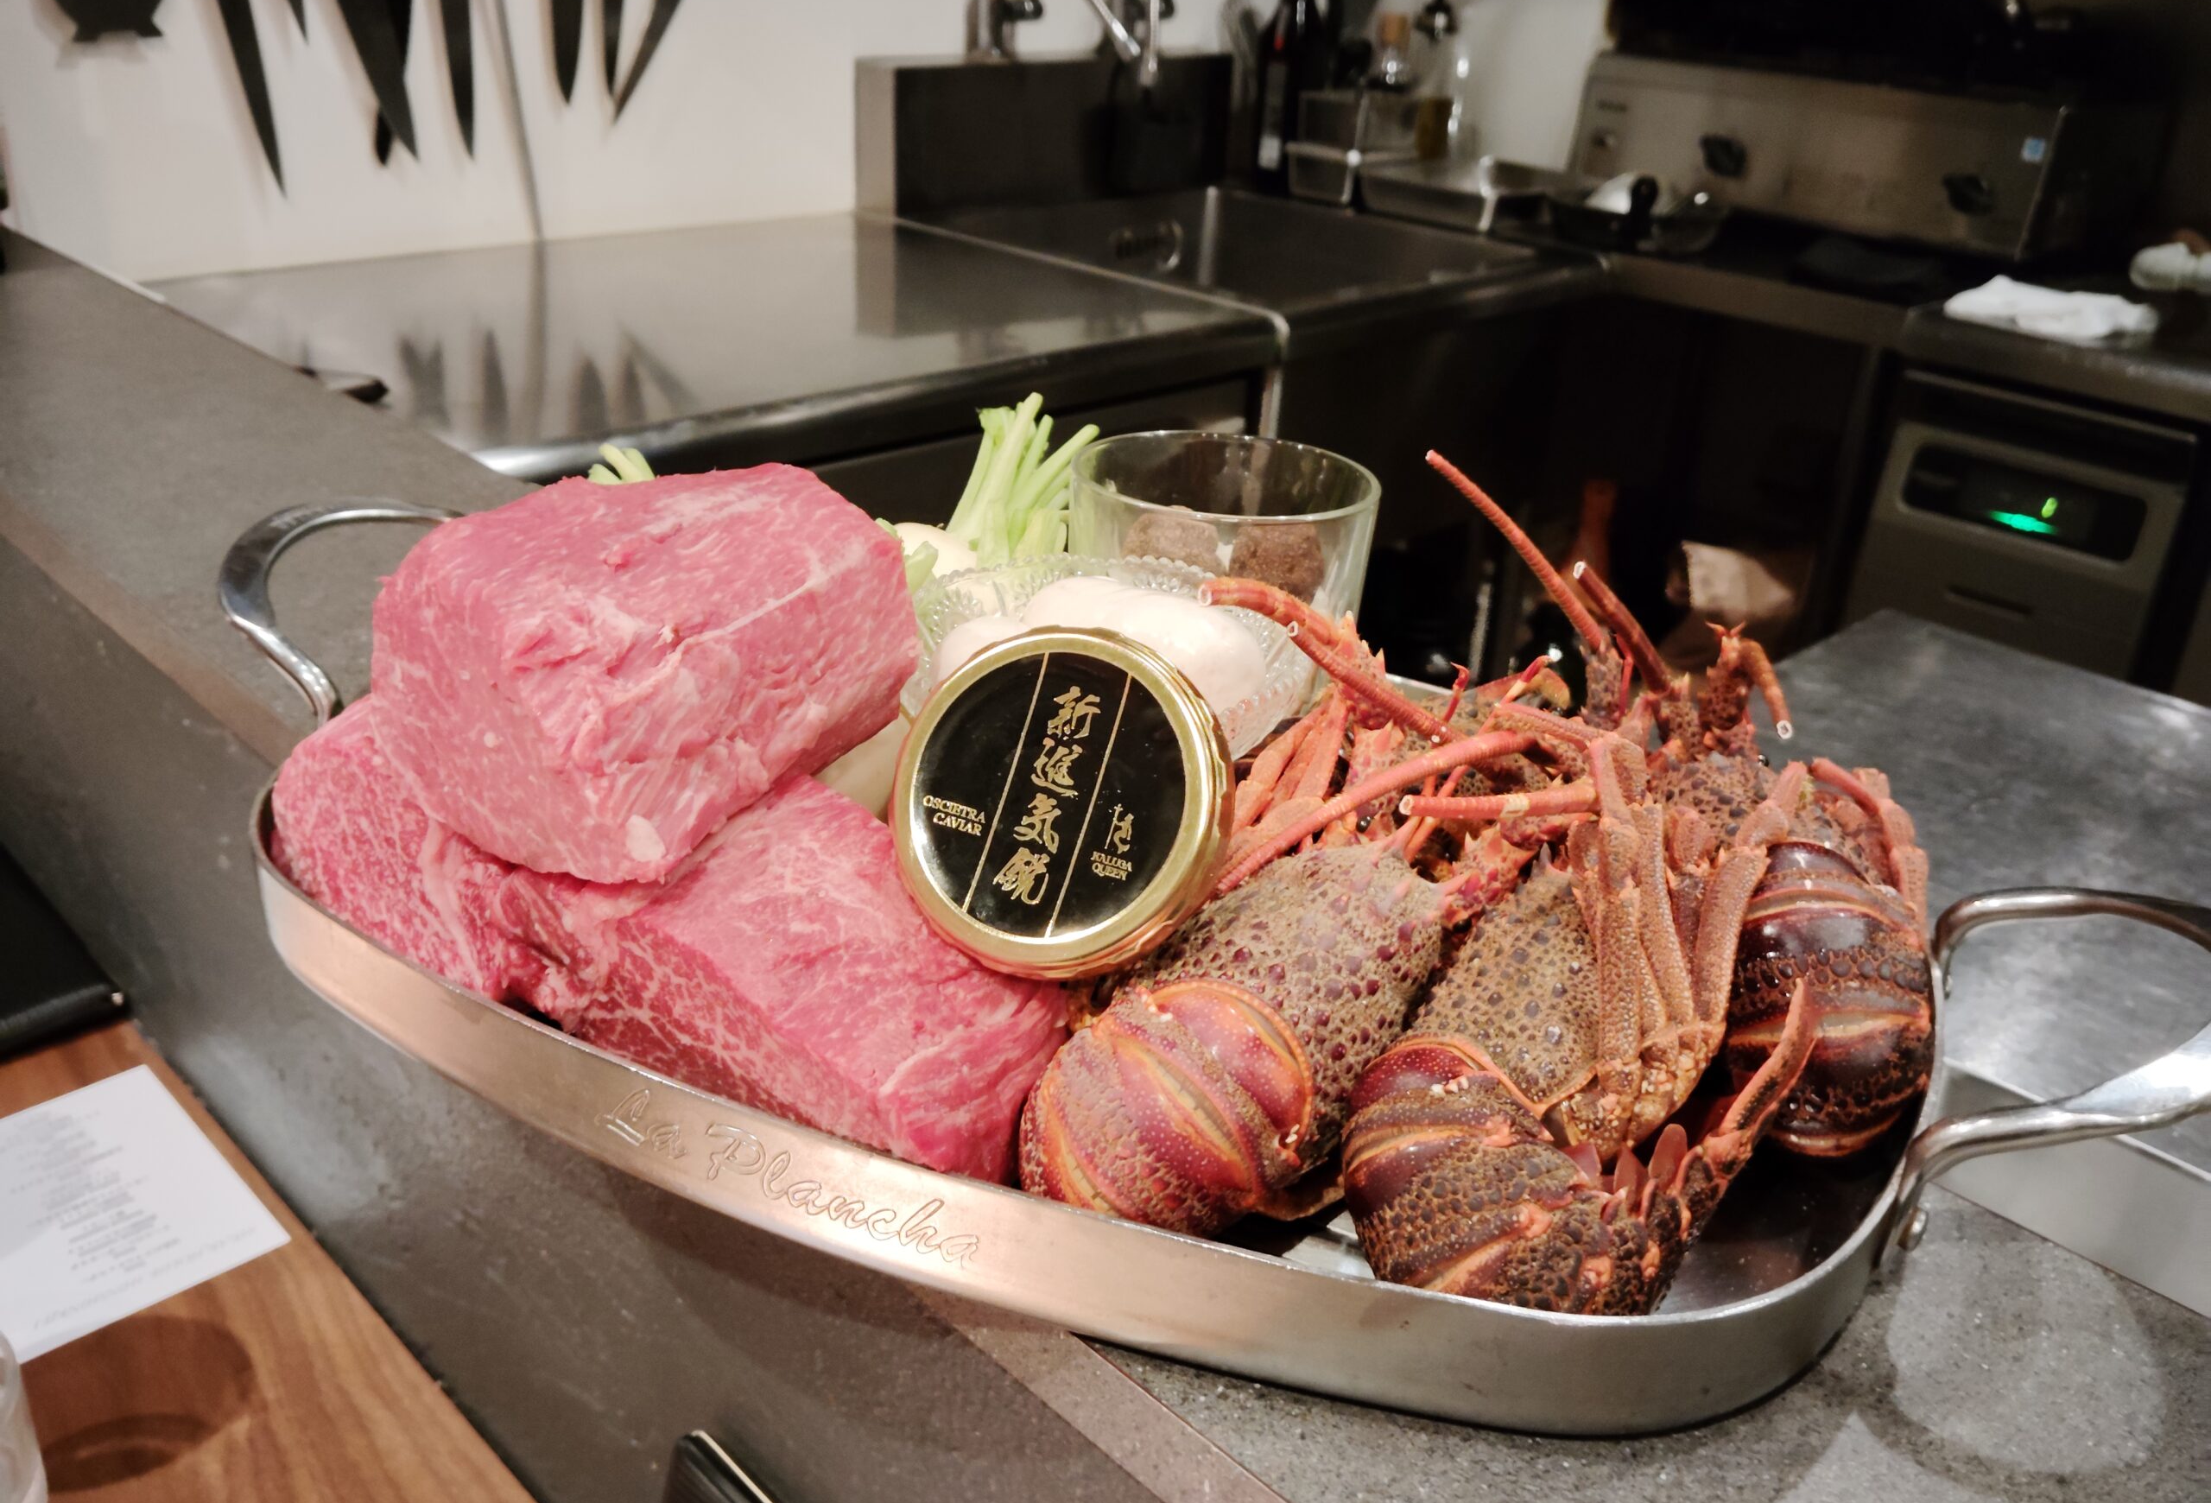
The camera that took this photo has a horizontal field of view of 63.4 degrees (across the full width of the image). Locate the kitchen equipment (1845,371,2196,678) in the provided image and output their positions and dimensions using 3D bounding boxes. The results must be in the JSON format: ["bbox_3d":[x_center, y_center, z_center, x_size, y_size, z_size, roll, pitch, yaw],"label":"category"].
[{"bbox_3d":[1.119,-0.189,2.122,0.310,0.520,0.420,26,34,38],"label":"kitchen equipment"}]

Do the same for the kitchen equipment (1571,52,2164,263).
[{"bbox_3d":[1.027,-0.816,2.429,0.612,0.190,0.400,26,34,38],"label":"kitchen equipment"}]

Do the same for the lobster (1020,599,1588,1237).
[{"bbox_3d":[0.048,0.045,0.516,0.133,0.108,0.207,21,31,32],"label":"lobster"}]

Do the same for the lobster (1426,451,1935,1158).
[{"bbox_3d":[0.185,0.011,0.553,0.113,0.148,0.187,-7,28,-21],"label":"lobster"}]

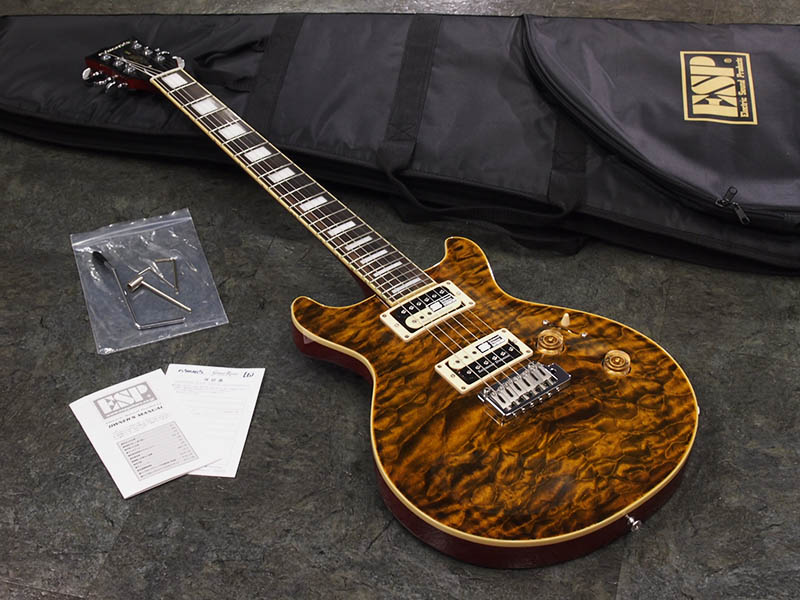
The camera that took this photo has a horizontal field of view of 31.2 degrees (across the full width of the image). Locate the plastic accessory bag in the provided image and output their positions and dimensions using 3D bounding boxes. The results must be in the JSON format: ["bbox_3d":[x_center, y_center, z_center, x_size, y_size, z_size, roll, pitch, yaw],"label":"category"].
[{"bbox_3d":[-0.281,-0.030,1.585,0.142,0.014,0.204,-13,44,-15],"label":"plastic accessory bag"}]

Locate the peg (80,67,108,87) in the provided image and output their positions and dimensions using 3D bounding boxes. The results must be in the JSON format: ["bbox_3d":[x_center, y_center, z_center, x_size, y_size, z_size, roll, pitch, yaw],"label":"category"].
[{"bbox_3d":[-0.393,-0.289,1.845,0.034,0.020,0.018,-27,49,-27],"label":"peg"}]

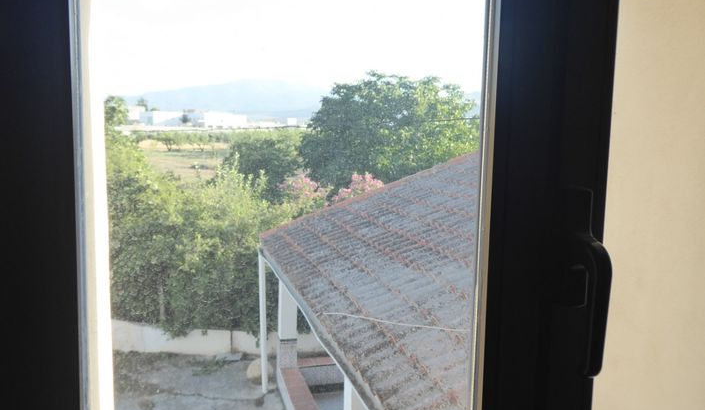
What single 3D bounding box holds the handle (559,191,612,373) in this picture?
[{"bbox_3d":[0.235,0.077,0.590,0.028,0.180,0.050,-1,6,-17],"label":"handle"}]

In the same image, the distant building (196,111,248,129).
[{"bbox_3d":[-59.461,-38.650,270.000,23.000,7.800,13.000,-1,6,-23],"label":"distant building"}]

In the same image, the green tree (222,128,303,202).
[{"bbox_3d":[-4.523,-1.855,30.000,4.200,4.100,4.200,0,6,-9],"label":"green tree"}]

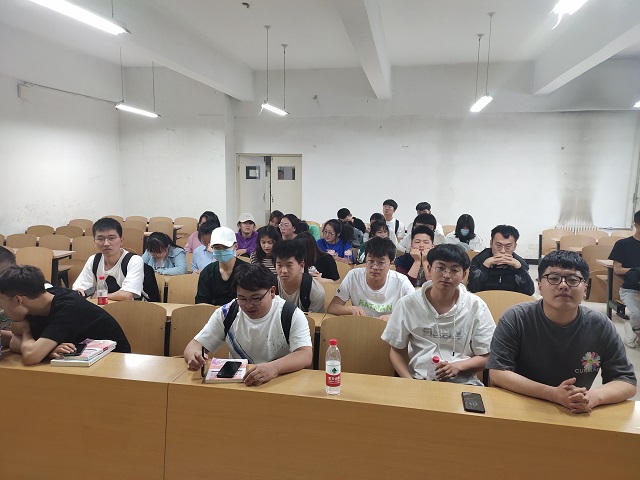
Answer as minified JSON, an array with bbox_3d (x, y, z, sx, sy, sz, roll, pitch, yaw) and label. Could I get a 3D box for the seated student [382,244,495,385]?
[{"bbox_3d":[0.562,0.683,2.076,0.530,1.330,0.640,2,9,12],"label":"seated student"}]

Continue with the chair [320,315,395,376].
[{"bbox_3d":[0.183,0.867,2.350,0.450,0.820,0.400,2,9,12],"label":"chair"}]

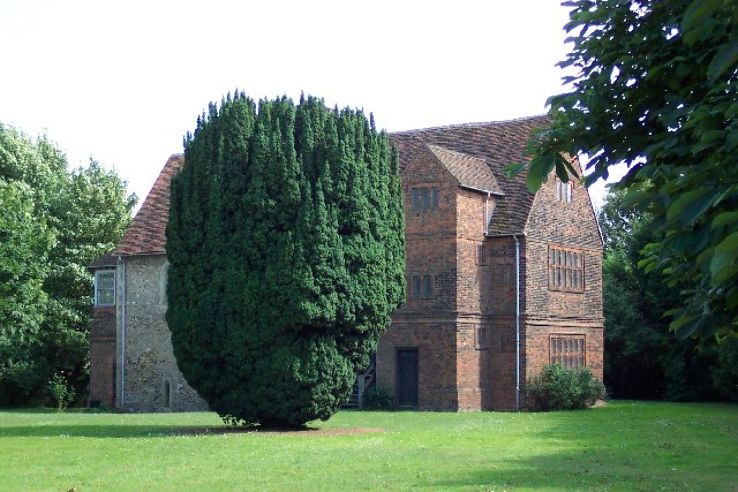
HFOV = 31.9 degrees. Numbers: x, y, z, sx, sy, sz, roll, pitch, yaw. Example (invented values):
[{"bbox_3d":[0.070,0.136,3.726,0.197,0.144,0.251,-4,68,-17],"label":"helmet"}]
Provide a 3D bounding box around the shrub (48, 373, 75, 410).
[{"bbox_3d":[-11.072,5.239,46.500,0.950,1.380,0.900,0,-4,0],"label":"shrub"}]

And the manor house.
[{"bbox_3d":[-2.114,0.896,48.374,20.192,10.148,7.739,-3,-5,34],"label":"manor house"}]

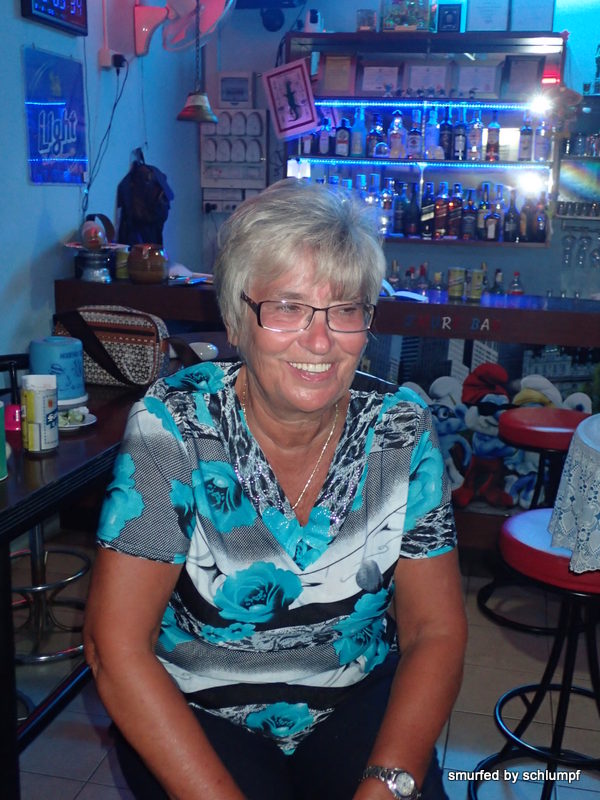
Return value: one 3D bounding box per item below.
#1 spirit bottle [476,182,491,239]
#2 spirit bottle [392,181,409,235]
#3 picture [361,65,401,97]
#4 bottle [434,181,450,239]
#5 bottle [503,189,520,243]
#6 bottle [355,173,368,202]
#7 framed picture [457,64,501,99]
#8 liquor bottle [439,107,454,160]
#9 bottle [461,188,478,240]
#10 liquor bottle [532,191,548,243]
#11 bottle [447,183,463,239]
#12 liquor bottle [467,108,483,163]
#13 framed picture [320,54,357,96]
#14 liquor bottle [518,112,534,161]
[{"bbox_3d":[1.052,-1.078,5.265,0.072,0.313,0.072,3,15,10],"label":"spirit bottle"},{"bbox_3d":[0.559,-1.060,5.144,0.076,0.290,0.076,3,13,9],"label":"spirit bottle"},{"bbox_3d":[0.434,-1.734,5.020,0.240,0.195,0.022,4,8,12],"label":"picture"},{"bbox_3d":[0.783,-1.036,5.079,0.075,0.308,0.075,3,13,9],"label":"bottle"},{"bbox_3d":[1.133,-0.986,4.952,0.082,0.276,0.082,4,14,12],"label":"bottle"},{"bbox_3d":[0.354,-1.139,5.383,0.078,0.334,0.078,3,15,10],"label":"bottle"},{"bbox_3d":[0.948,-1.691,4.909,0.250,0.200,0.022,4,8,12],"label":"framed picture"},{"bbox_3d":[0.827,-1.499,5.197,0.073,0.285,0.073,3,15,10],"label":"liquor bottle"},{"bbox_3d":[0.917,-1.001,4.999,0.082,0.273,0.082,4,14,12],"label":"bottle"},{"bbox_3d":[1.263,-0.960,4.850,0.075,0.275,0.075,4,13,12],"label":"liquor bottle"},{"bbox_3d":[0.895,-1.086,5.294,0.076,0.296,0.076,3,15,10],"label":"bottle"},{"bbox_3d":[0.924,-1.403,4.898,0.077,0.260,0.077,4,14,12],"label":"liquor bottle"},{"bbox_3d":[0.216,-1.820,5.185,0.196,0.230,0.025,3,13,9],"label":"framed picture"},{"bbox_3d":[1.253,-1.464,5.121,0.075,0.266,0.072,3,15,10],"label":"liquor bottle"}]

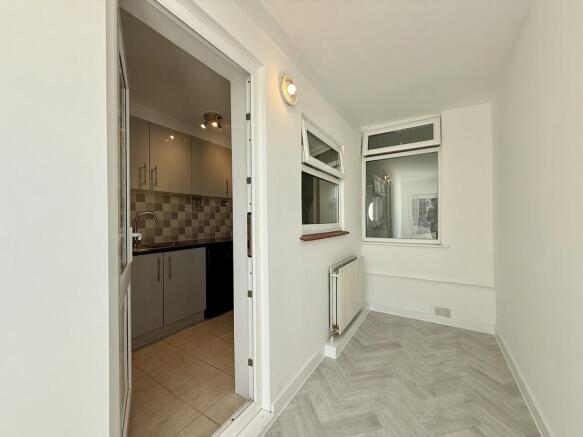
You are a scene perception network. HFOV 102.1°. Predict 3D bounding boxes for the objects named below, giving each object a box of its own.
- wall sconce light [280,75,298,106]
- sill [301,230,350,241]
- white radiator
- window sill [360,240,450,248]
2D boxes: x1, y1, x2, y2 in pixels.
[{"bbox_3d":[0.005,-0.908,1.671,0.065,0.180,0.180,-1,0,31],"label":"wall sconce light"},{"bbox_3d":[0.347,0.164,2.271,0.095,0.030,1.090,-1,0,31],"label":"sill"},{"bbox_3d":[0.614,0.773,2.561,0.105,0.610,0.800,-1,0,31],"label":"white radiator"},{"bbox_3d":[1.394,0.334,2.987,0.990,0.034,0.065,-1,0,31],"label":"window sill"}]

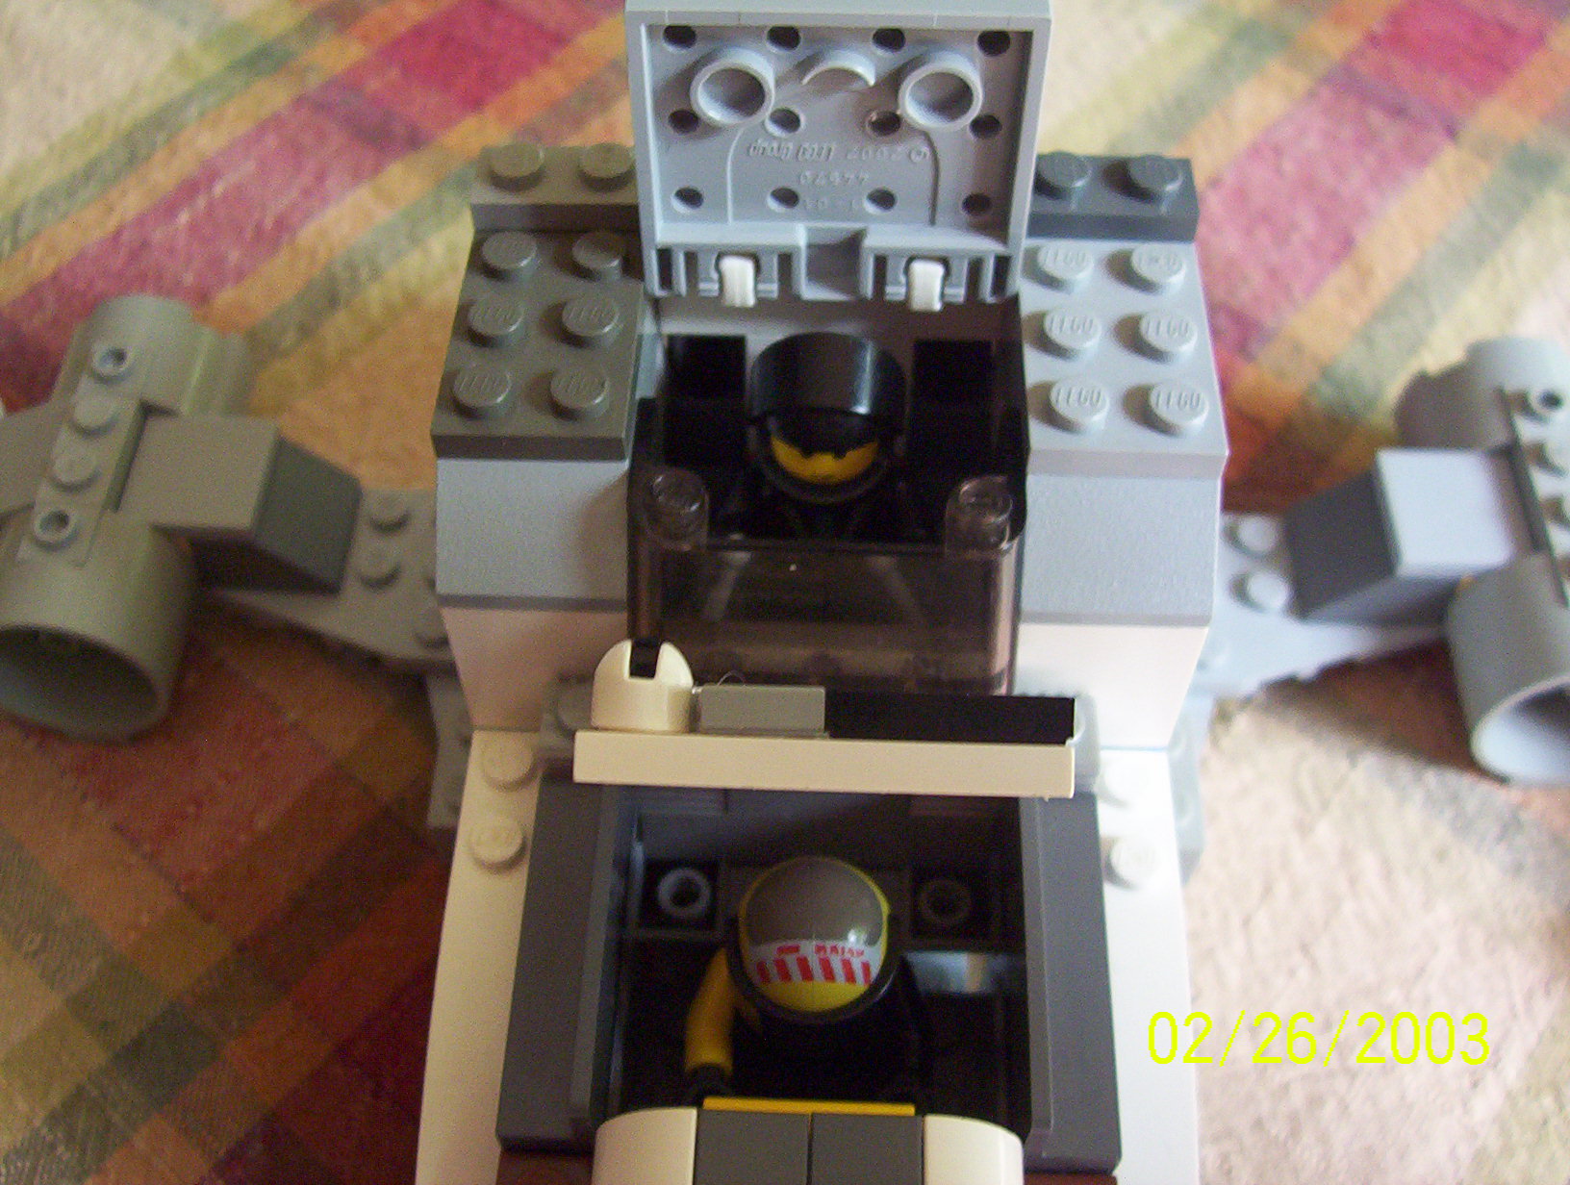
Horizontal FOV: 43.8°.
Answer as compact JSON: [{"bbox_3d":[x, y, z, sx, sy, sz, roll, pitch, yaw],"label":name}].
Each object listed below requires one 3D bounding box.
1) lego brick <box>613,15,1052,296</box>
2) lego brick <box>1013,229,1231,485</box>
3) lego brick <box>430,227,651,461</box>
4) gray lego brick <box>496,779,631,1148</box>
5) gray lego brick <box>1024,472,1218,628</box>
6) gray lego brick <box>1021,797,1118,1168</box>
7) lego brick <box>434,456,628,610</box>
[{"bbox_3d":[0.004,-0.036,0.158,0.032,0.029,0.005,1,52,1],"label":"lego brick"},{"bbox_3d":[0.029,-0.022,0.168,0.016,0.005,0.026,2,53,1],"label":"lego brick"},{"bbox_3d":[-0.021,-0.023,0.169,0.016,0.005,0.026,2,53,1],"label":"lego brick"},{"bbox_3d":[-0.018,0.029,0.163,0.008,0.010,0.032,2,53,1],"label":"gray lego brick"},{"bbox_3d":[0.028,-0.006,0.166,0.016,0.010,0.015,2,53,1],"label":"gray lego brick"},{"bbox_3d":[0.023,0.030,0.162,0.008,0.010,0.032,2,53,1],"label":"gray lego brick"},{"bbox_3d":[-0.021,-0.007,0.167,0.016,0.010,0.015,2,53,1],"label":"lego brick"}]

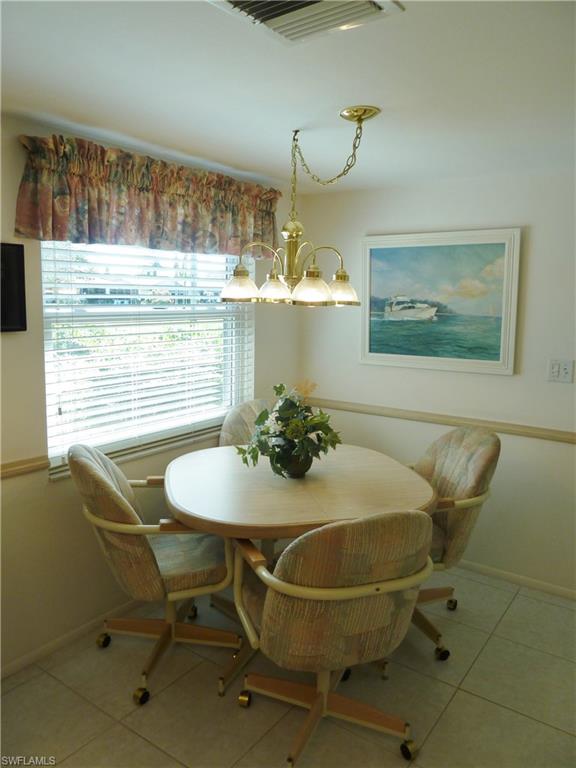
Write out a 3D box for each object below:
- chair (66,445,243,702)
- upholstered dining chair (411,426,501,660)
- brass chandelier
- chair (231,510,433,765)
[{"bbox_3d":[-0.529,0.693,2.270,0.650,0.920,0.590,-1,9,-8],"label":"chair"},{"bbox_3d":[0.583,0.661,2.523,0.640,0.920,0.590,-2,9,-17],"label":"upholstered dining chair"},{"bbox_3d":[0.028,-0.652,2.183,0.600,0.671,0.620,0,9,0],"label":"brass chandelier"},{"bbox_3d":[0.150,0.766,1.818,0.580,0.920,0.630,-3,9,-20],"label":"chair"}]

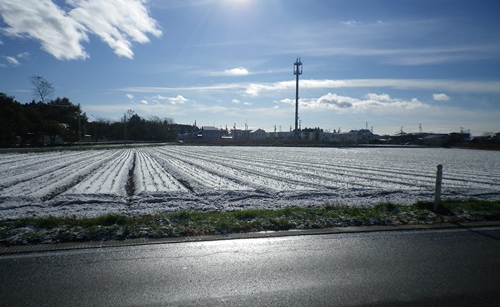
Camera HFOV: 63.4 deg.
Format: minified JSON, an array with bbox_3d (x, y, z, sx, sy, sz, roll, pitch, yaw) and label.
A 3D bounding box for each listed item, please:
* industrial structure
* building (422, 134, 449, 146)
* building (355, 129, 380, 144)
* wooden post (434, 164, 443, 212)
[{"bbox_3d":[22.458,-25.253,190.000,4.000,39.701,4.000,1,2,0],"label":"industrial structure"},{"bbox_3d":[72.934,-4.954,159.000,10.000,4.676,8.000,2,2,11],"label":"building"},{"bbox_3d":[56.753,-8.008,194.500,11.800,6.907,9.000,1,2,0],"label":"building"},{"bbox_3d":[3.776,0.711,8.100,0.115,0.981,0.115,1,2,0],"label":"wooden post"}]

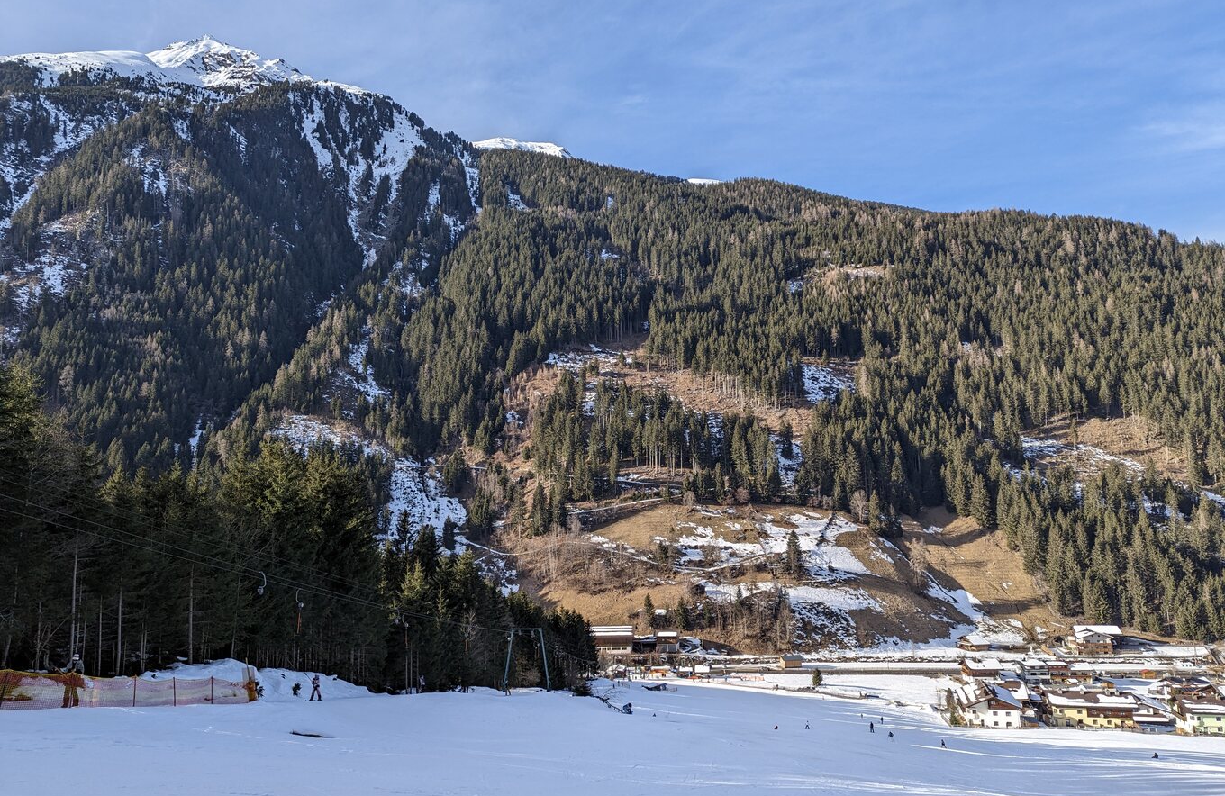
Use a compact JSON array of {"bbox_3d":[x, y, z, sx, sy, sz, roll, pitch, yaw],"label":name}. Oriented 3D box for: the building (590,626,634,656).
[{"bbox_3d":[-1.091,110.870,388.000,21.000,10.500,15.000,0,-9,0],"label":"building"}]

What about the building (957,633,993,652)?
[{"bbox_3d":[166.954,112.895,392.000,10.000,6.000,11.000,4,-10,-26],"label":"building"}]

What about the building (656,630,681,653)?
[{"bbox_3d":[25.343,110.445,385.000,11.000,9.000,10.500,0,-9,3],"label":"building"}]

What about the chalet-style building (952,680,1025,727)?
[{"bbox_3d":[106.133,86.669,240.000,14.500,8.800,18.000,-2,-9,14],"label":"chalet-style building"}]

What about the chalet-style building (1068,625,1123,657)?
[{"bbox_3d":[227.415,114.584,401.000,19.000,11.000,20.000,-3,-9,17],"label":"chalet-style building"}]

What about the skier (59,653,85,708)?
[{"bbox_3d":[-18.421,9.624,29.000,0.720,1.780,0.500,2,-9,-14],"label":"skier"}]

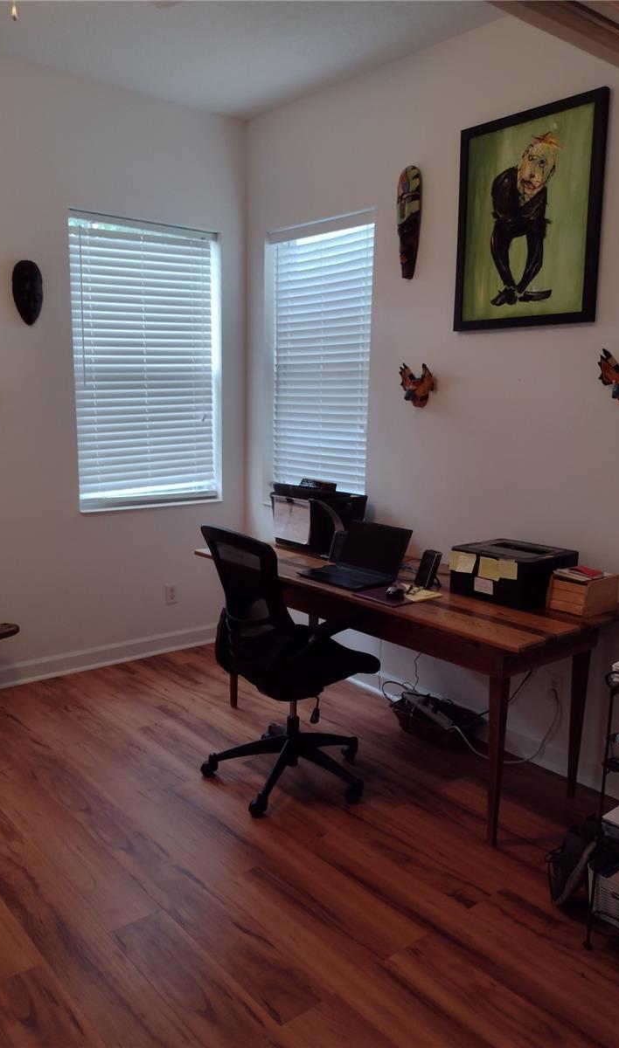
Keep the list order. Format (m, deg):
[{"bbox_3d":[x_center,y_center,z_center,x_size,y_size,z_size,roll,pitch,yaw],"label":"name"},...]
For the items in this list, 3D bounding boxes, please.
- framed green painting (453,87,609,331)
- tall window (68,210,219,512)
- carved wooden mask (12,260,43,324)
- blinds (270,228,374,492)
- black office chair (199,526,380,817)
[{"bbox_3d":[0.853,-1.198,3.239,0.030,0.812,0.686,-7,13,-38],"label":"framed green painting"},{"bbox_3d":[-0.891,-0.859,4.519,0.893,1.530,0.110,-7,13,-38],"label":"tall window"},{"bbox_3d":[-1.374,-1.141,4.030,0.144,0.316,0.081,-7,12,-38],"label":"carved wooden mask"},{"bbox_3d":[0.081,-0.828,4.445,0.061,1.499,0.841,-7,12,-38],"label":"blinds"},{"bbox_3d":[-0.082,0.517,3.258,0.660,1.020,0.670,-7,13,-38],"label":"black office chair"}]

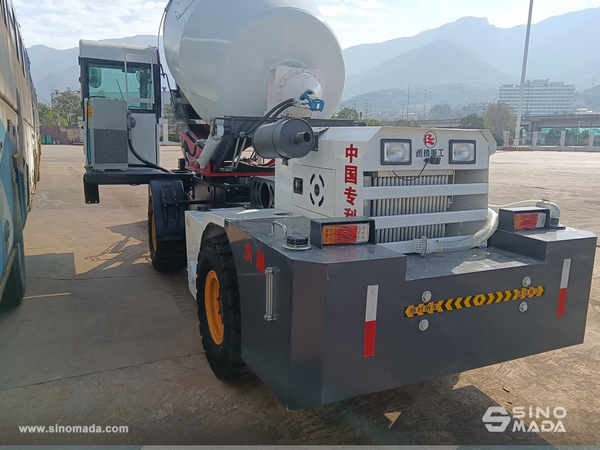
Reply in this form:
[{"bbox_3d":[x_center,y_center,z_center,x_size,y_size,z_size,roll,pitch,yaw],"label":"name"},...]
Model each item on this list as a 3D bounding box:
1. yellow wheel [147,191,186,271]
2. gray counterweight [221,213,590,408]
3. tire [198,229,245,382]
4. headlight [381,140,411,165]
[{"bbox_3d":[-1.409,0.065,5.011,0.325,0.870,0.870,-3,12,-23],"label":"yellow wheel"},{"bbox_3d":[0.613,0.342,2.609,1.828,0.664,0.989,-3,12,-24],"label":"gray counterweight"},{"bbox_3d":[-0.399,0.496,2.939,0.325,0.870,0.870,-3,12,-24],"label":"tire"},{"bbox_3d":[0.471,-0.361,2.328,0.183,0.126,0.077,-3,12,-24],"label":"headlight"}]

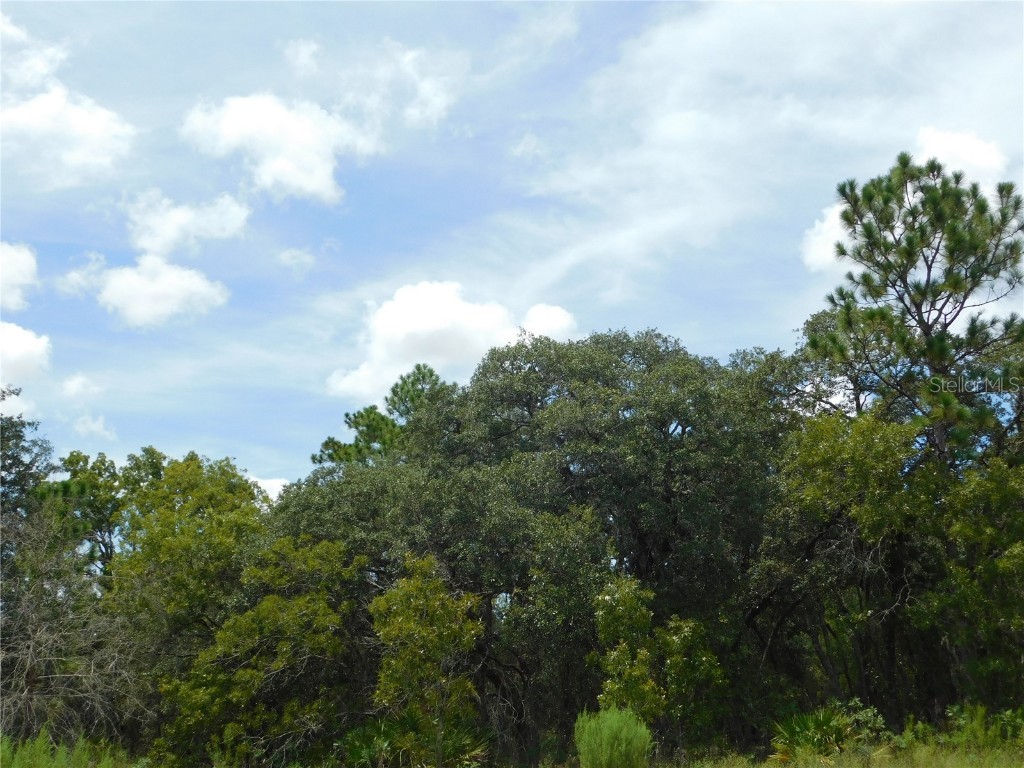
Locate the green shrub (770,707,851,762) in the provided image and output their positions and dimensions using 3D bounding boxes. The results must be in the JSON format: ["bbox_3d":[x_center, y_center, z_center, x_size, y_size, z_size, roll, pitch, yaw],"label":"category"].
[{"bbox_3d":[5.550,6.507,22.000,1.500,1.000,1.300,-3,-14,13],"label":"green shrub"}]

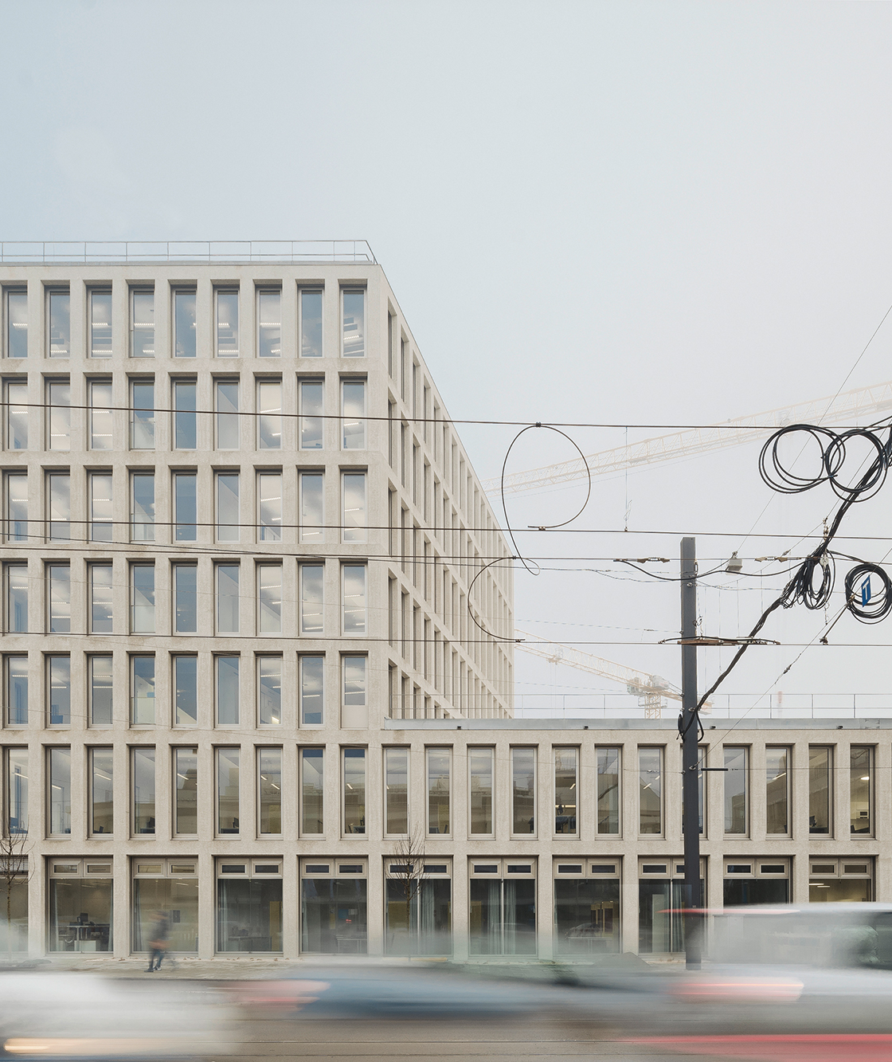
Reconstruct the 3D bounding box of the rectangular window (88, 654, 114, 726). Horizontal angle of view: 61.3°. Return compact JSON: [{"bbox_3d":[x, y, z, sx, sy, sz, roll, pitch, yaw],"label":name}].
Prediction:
[{"bbox_3d":[-12.457,5.785,27.200,0.940,2.600,0.150,0,0,0],"label":"rectangular window"}]

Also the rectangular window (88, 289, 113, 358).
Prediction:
[{"bbox_3d":[-13.269,-7.964,28.900,0.970,2.726,0.150,0,0,0],"label":"rectangular window"}]

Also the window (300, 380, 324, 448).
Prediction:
[{"bbox_3d":[-4.981,-4.344,28.000,0.927,2.618,0.200,0,0,0],"label":"window"}]

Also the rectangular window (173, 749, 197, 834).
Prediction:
[{"bbox_3d":[-9.994,9.973,28.900,0.970,3.372,0.150,0,0,0],"label":"rectangular window"}]

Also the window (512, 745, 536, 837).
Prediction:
[{"bbox_3d":[3.023,10.055,29.000,0.912,3.407,0.200,0,0,0],"label":"window"}]

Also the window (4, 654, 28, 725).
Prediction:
[{"bbox_3d":[-15.834,5.845,27.700,0.917,2.613,0.200,0,0,0],"label":"window"}]

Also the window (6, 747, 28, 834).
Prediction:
[{"bbox_3d":[-16.530,9.983,29.000,0.864,3.359,0.200,0,0,0],"label":"window"}]

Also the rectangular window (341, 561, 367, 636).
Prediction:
[{"bbox_3d":[-3.391,2.499,27.700,0.962,2.613,0.200,0,0,0],"label":"rectangular window"}]

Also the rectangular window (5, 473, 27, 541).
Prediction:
[{"bbox_3d":[-16.270,-0.932,28.586,0.993,2.673,0.150,0,0,0],"label":"rectangular window"}]

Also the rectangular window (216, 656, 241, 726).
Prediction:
[{"bbox_3d":[-8.020,5.868,27.700,0.871,2.567,0.200,0,0,0],"label":"rectangular window"}]

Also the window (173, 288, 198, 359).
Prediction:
[{"bbox_3d":[-9.602,-7.656,27.700,0.917,2.567,0.200,0,0,0],"label":"window"}]

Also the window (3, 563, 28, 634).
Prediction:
[{"bbox_3d":[-15.967,2.542,28.000,1.000,2.674,0.150,0,0,0],"label":"window"}]

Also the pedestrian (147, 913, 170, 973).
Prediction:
[{"bbox_3d":[-8.372,11.996,21.900,0.650,1.740,0.500,0,0,0],"label":"pedestrian"}]

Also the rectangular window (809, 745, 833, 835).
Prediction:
[{"bbox_3d":[13.818,9.536,27.700,0.917,3.301,0.200,0,0,0],"label":"rectangular window"}]

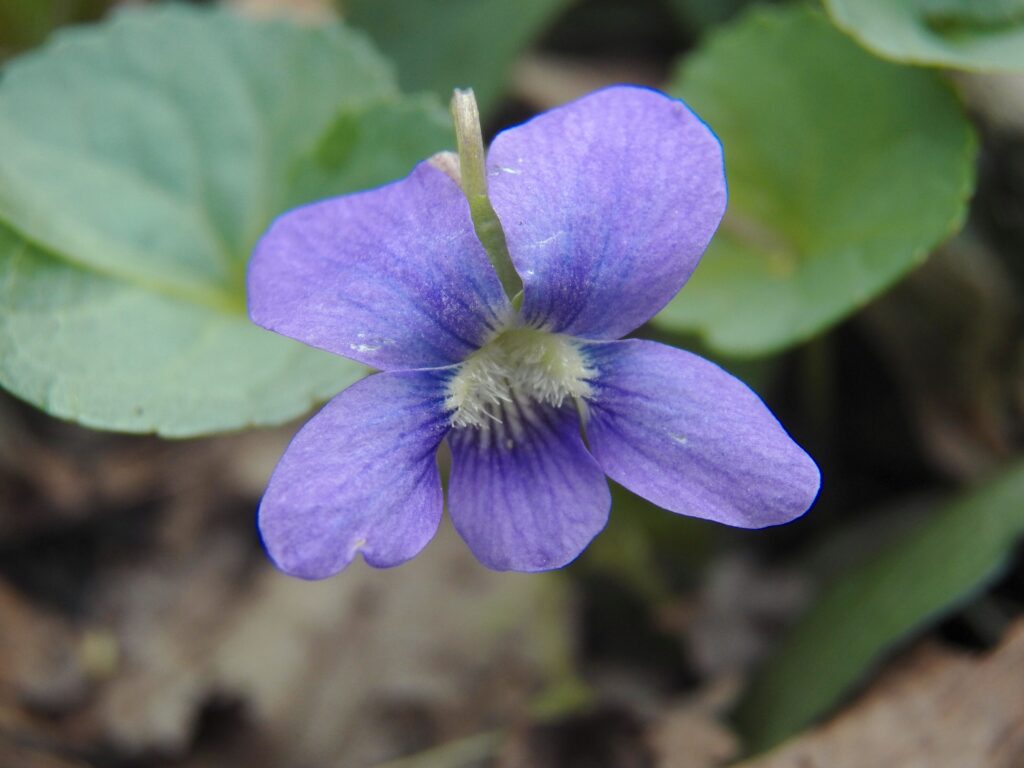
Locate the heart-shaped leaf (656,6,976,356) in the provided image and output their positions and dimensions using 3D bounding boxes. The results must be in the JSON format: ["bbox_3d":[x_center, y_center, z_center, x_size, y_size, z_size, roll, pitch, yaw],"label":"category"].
[{"bbox_3d":[0.017,-0.012,0.150,0.022,0.006,0.022,-4,67,-5],"label":"heart-shaped leaf"}]

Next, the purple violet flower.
[{"bbox_3d":[0.001,-0.003,0.125,0.028,0.024,0.012,-3,14,1],"label":"purple violet flower"}]

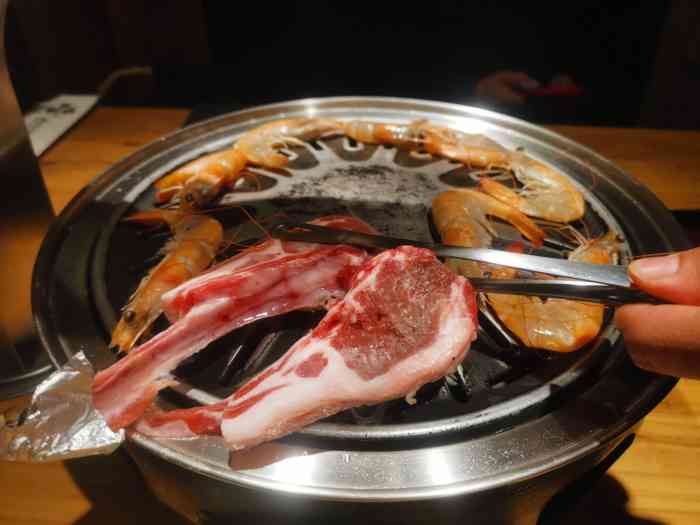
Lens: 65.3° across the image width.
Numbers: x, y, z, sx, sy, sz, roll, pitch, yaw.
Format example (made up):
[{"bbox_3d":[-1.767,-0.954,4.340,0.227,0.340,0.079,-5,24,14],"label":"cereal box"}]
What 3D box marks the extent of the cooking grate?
[{"bbox_3d":[0.007,-0.020,0.322,0.293,0.022,0.293,-1,38,0],"label":"cooking grate"}]

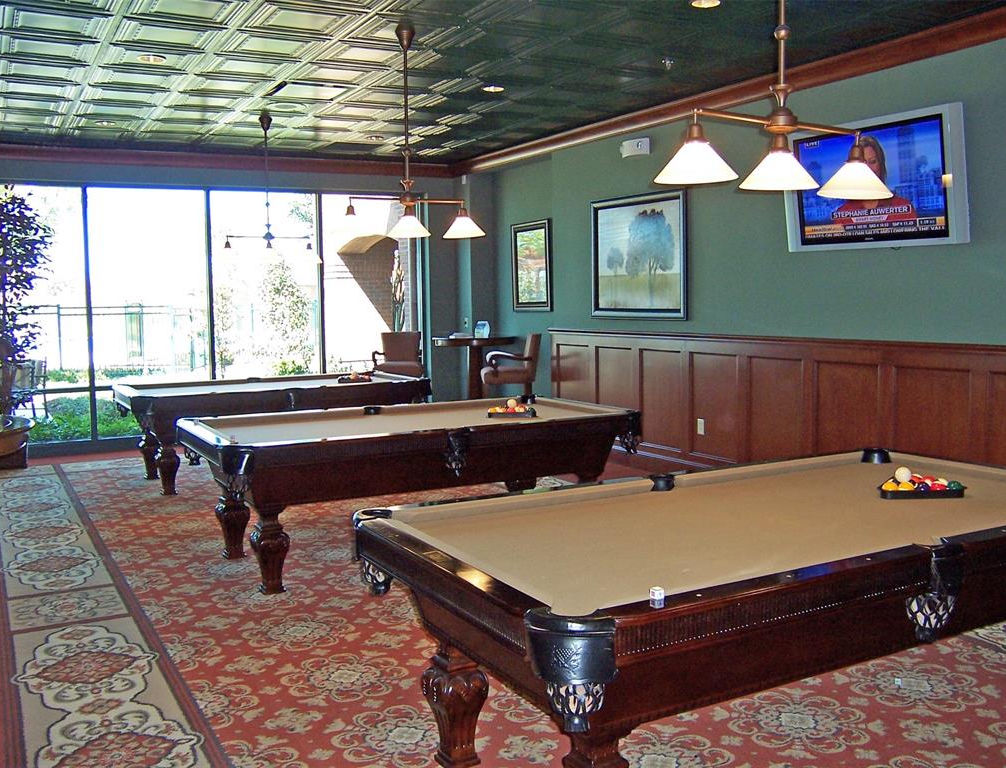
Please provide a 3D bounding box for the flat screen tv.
[{"bbox_3d":[2.178,-1.180,5.797,0.110,0.735,1.235,-13,10,-27],"label":"flat screen tv"}]

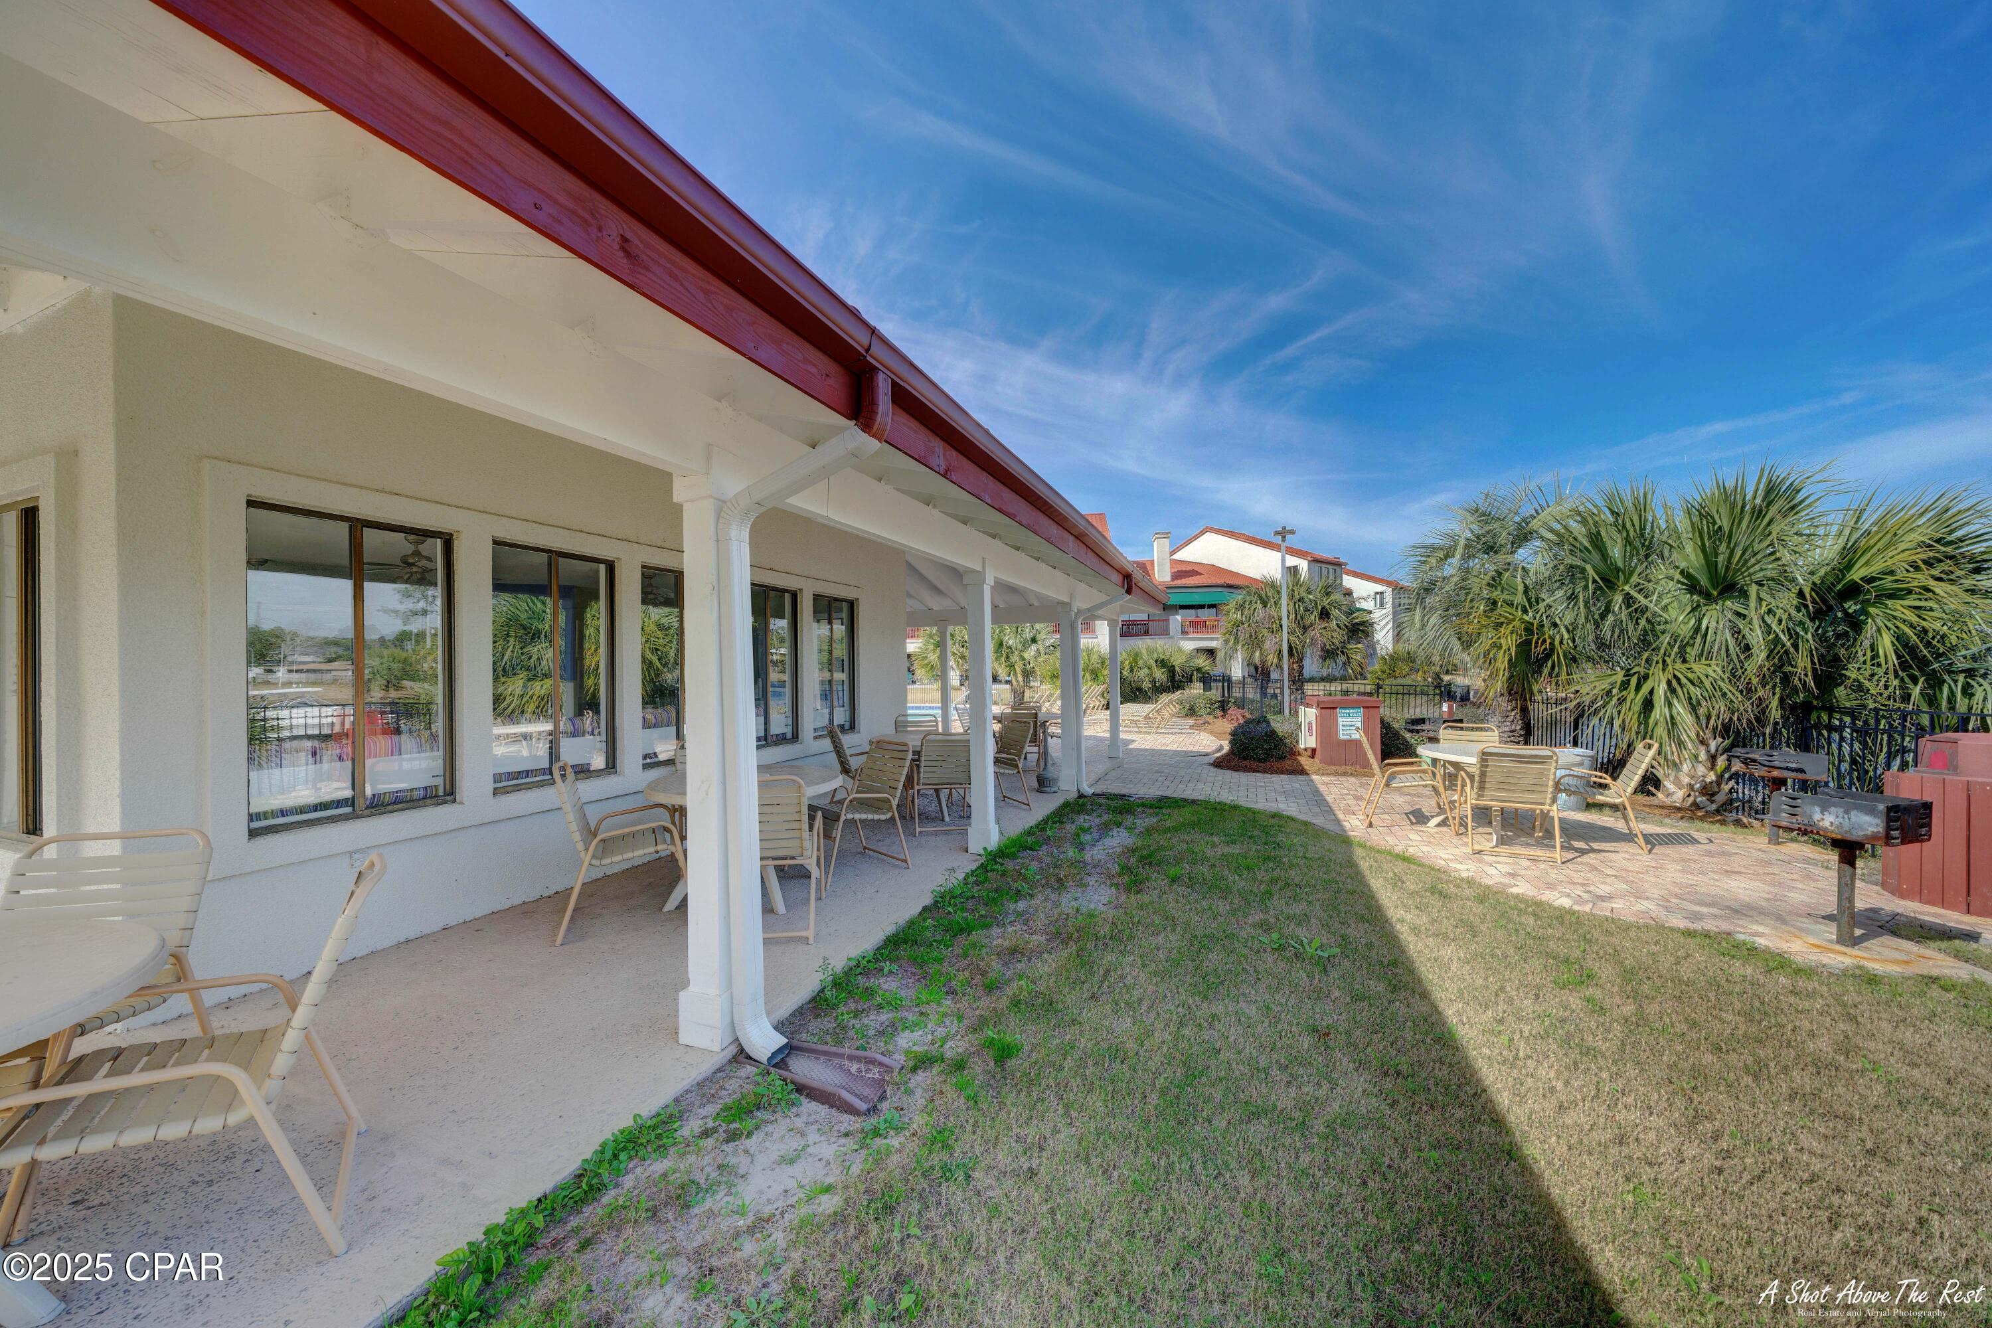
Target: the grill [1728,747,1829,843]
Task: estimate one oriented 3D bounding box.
[{"bbox_3d":[6.718,1.157,5.726,0.386,0.821,0.500,0,0,-43],"label":"grill"}]

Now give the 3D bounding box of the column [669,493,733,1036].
[{"bbox_3d":[-1.139,0.391,2.708,0.195,2.240,0.195,0,0,21],"label":"column"}]

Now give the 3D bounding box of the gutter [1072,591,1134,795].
[{"bbox_3d":[1.285,0.349,7.839,0.662,2.390,0.120,-1,-1,21],"label":"gutter"}]

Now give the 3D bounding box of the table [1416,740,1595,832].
[{"bbox_3d":[4.358,1.096,5.778,1.200,0.720,1.200,-1,0,21],"label":"table"}]

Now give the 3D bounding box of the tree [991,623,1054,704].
[{"bbox_3d":[0.833,-0.574,24.500,3.100,4.200,3.100,-1,-1,21],"label":"tree"}]

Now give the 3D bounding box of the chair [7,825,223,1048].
[{"bbox_3d":[-3.022,1.063,2.105,0.576,0.871,0.727,-1,-1,-25],"label":"chair"}]

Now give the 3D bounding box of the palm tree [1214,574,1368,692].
[{"bbox_3d":[10.900,-0.879,25.000,5.400,4.600,4.400,-1,0,24],"label":"palm tree"}]

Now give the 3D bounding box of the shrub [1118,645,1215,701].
[{"bbox_3d":[5.600,0.407,22.000,3.200,2.160,2.600,-1,0,14],"label":"shrub"}]

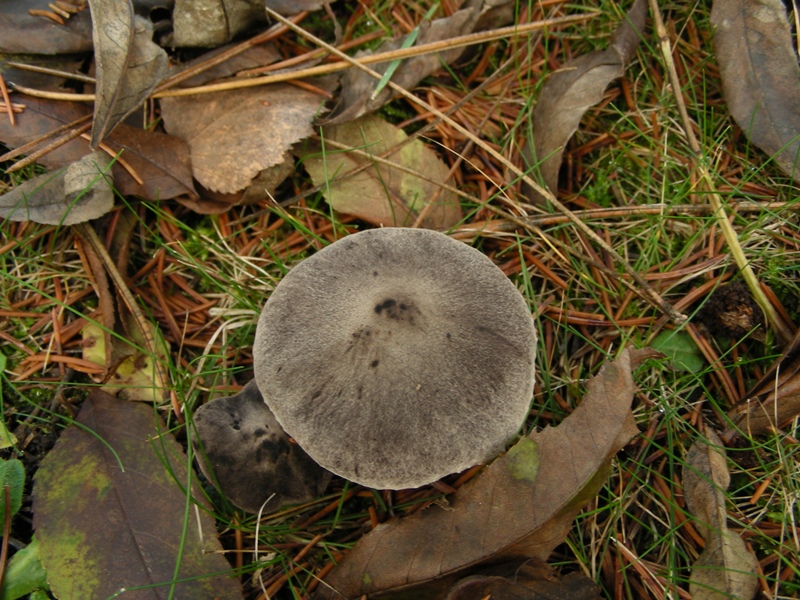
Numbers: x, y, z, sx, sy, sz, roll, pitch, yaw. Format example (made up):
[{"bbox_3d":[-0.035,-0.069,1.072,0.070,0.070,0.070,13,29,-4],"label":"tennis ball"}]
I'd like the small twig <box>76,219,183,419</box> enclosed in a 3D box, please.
[{"bbox_3d":[-0.082,0.005,0.292,0.005,0.007,0.078,-27,65,-14],"label":"small twig"}]

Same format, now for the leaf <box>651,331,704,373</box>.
[{"bbox_3d":[0.085,0.015,0.285,0.012,0.006,0.016,-36,68,-17],"label":"leaf"}]

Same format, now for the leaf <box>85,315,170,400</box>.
[{"bbox_3d":[-0.083,0.018,0.286,0.030,0.008,0.026,4,62,2],"label":"leaf"}]

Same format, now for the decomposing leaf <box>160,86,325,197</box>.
[{"bbox_3d":[-0.054,-0.055,0.318,0.057,0.012,0.047,1,62,1],"label":"decomposing leaf"}]

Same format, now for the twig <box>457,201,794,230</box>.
[{"bbox_3d":[0.074,-0.028,0.308,0.111,0.006,0.004,-4,62,-2],"label":"twig"}]

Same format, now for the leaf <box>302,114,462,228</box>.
[{"bbox_3d":[-0.007,-0.041,0.315,0.043,0.009,0.051,-12,63,-7],"label":"leaf"}]

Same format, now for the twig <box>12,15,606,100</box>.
[{"bbox_3d":[-0.031,-0.082,0.330,0.208,0.009,0.015,-8,62,-4],"label":"twig"}]

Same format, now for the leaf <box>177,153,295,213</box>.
[{"bbox_3d":[-0.054,-0.041,0.315,0.042,0.009,0.023,-18,63,-9],"label":"leaf"}]

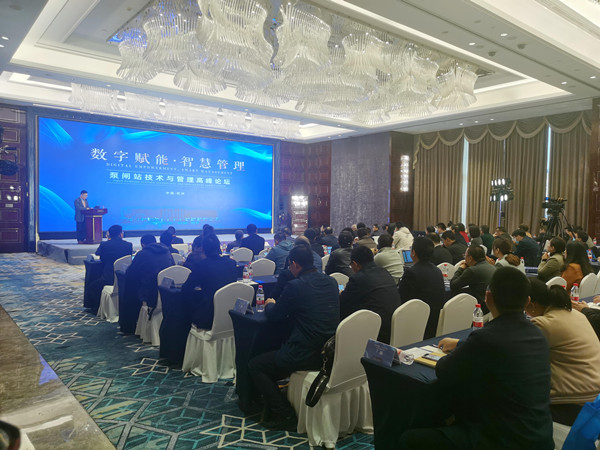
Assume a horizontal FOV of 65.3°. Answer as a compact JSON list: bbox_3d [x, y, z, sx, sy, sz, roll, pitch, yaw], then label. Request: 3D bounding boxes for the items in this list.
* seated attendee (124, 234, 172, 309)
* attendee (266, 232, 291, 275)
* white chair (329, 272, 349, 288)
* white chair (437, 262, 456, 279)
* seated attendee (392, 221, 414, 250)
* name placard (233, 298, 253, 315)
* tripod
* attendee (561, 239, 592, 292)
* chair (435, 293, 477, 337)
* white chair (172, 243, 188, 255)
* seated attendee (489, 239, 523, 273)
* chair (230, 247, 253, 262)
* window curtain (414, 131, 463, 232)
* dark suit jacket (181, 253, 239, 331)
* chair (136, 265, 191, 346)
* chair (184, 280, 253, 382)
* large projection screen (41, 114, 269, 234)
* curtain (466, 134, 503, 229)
[{"bbox_3d":[-1.919,0.768,5.950,0.570,1.290,0.780,-1,2,-39],"label":"seated attendee"},{"bbox_3d":[-0.302,0.749,6.986,0.520,1.270,0.800,-1,3,-38],"label":"attendee"},{"bbox_3d":[0.284,0.978,5.506,0.470,0.910,0.560,-1,3,-39],"label":"white chair"},{"bbox_3d":[1.870,0.972,6.791,0.470,0.930,0.570,-1,2,-39],"label":"white chair"},{"bbox_3d":[2.377,0.614,10.912,0.520,1.340,0.800,-1,3,-38],"label":"seated attendee"},{"bbox_3d":[-0.470,0.670,3.850,0.080,0.095,0.205,-1,2,-39],"label":"name placard"},{"bbox_3d":[4.892,0.567,8.981,0.900,1.680,0.900,-1,2,-39],"label":"tripod"},{"bbox_3d":[3.767,0.854,6.512,0.480,1.290,0.800,-1,3,-38],"label":"attendee"},{"bbox_3d":[1.283,1.042,4.349,0.470,0.910,0.560,-1,3,-39],"label":"chair"},{"bbox_3d":[-2.390,0.797,8.895,0.470,0.910,0.560,-1,3,-39],"label":"white chair"},{"bbox_3d":[2.222,0.836,5.434,0.520,1.300,0.780,-1,2,-39],"label":"seated attendee"},{"bbox_3d":[-1.115,0.851,8.009,0.440,0.940,0.540,-1,2,-39],"label":"chair"},{"bbox_3d":[5.687,-1.365,19.476,0.200,4.700,2.420,-1,2,-39],"label":"window curtain"},{"bbox_3d":[-0.859,0.637,4.847,0.520,0.680,0.500,-1,3,-39],"label":"dark suit jacket"},{"bbox_3d":[-1.644,0.934,5.758,0.450,0.940,0.550,-1,3,-38],"label":"chair"},{"bbox_3d":[-0.800,1.005,4.638,0.470,0.930,0.570,-1,2,-39],"label":"chair"},{"bbox_3d":[-5.213,-1.790,19.505,10.000,3.980,0.120,-1,2,-39],"label":"large projection screen"},{"bbox_3d":[7.030,-1.264,17.813,0.200,4.600,1.500,-1,2,-39],"label":"curtain"}]

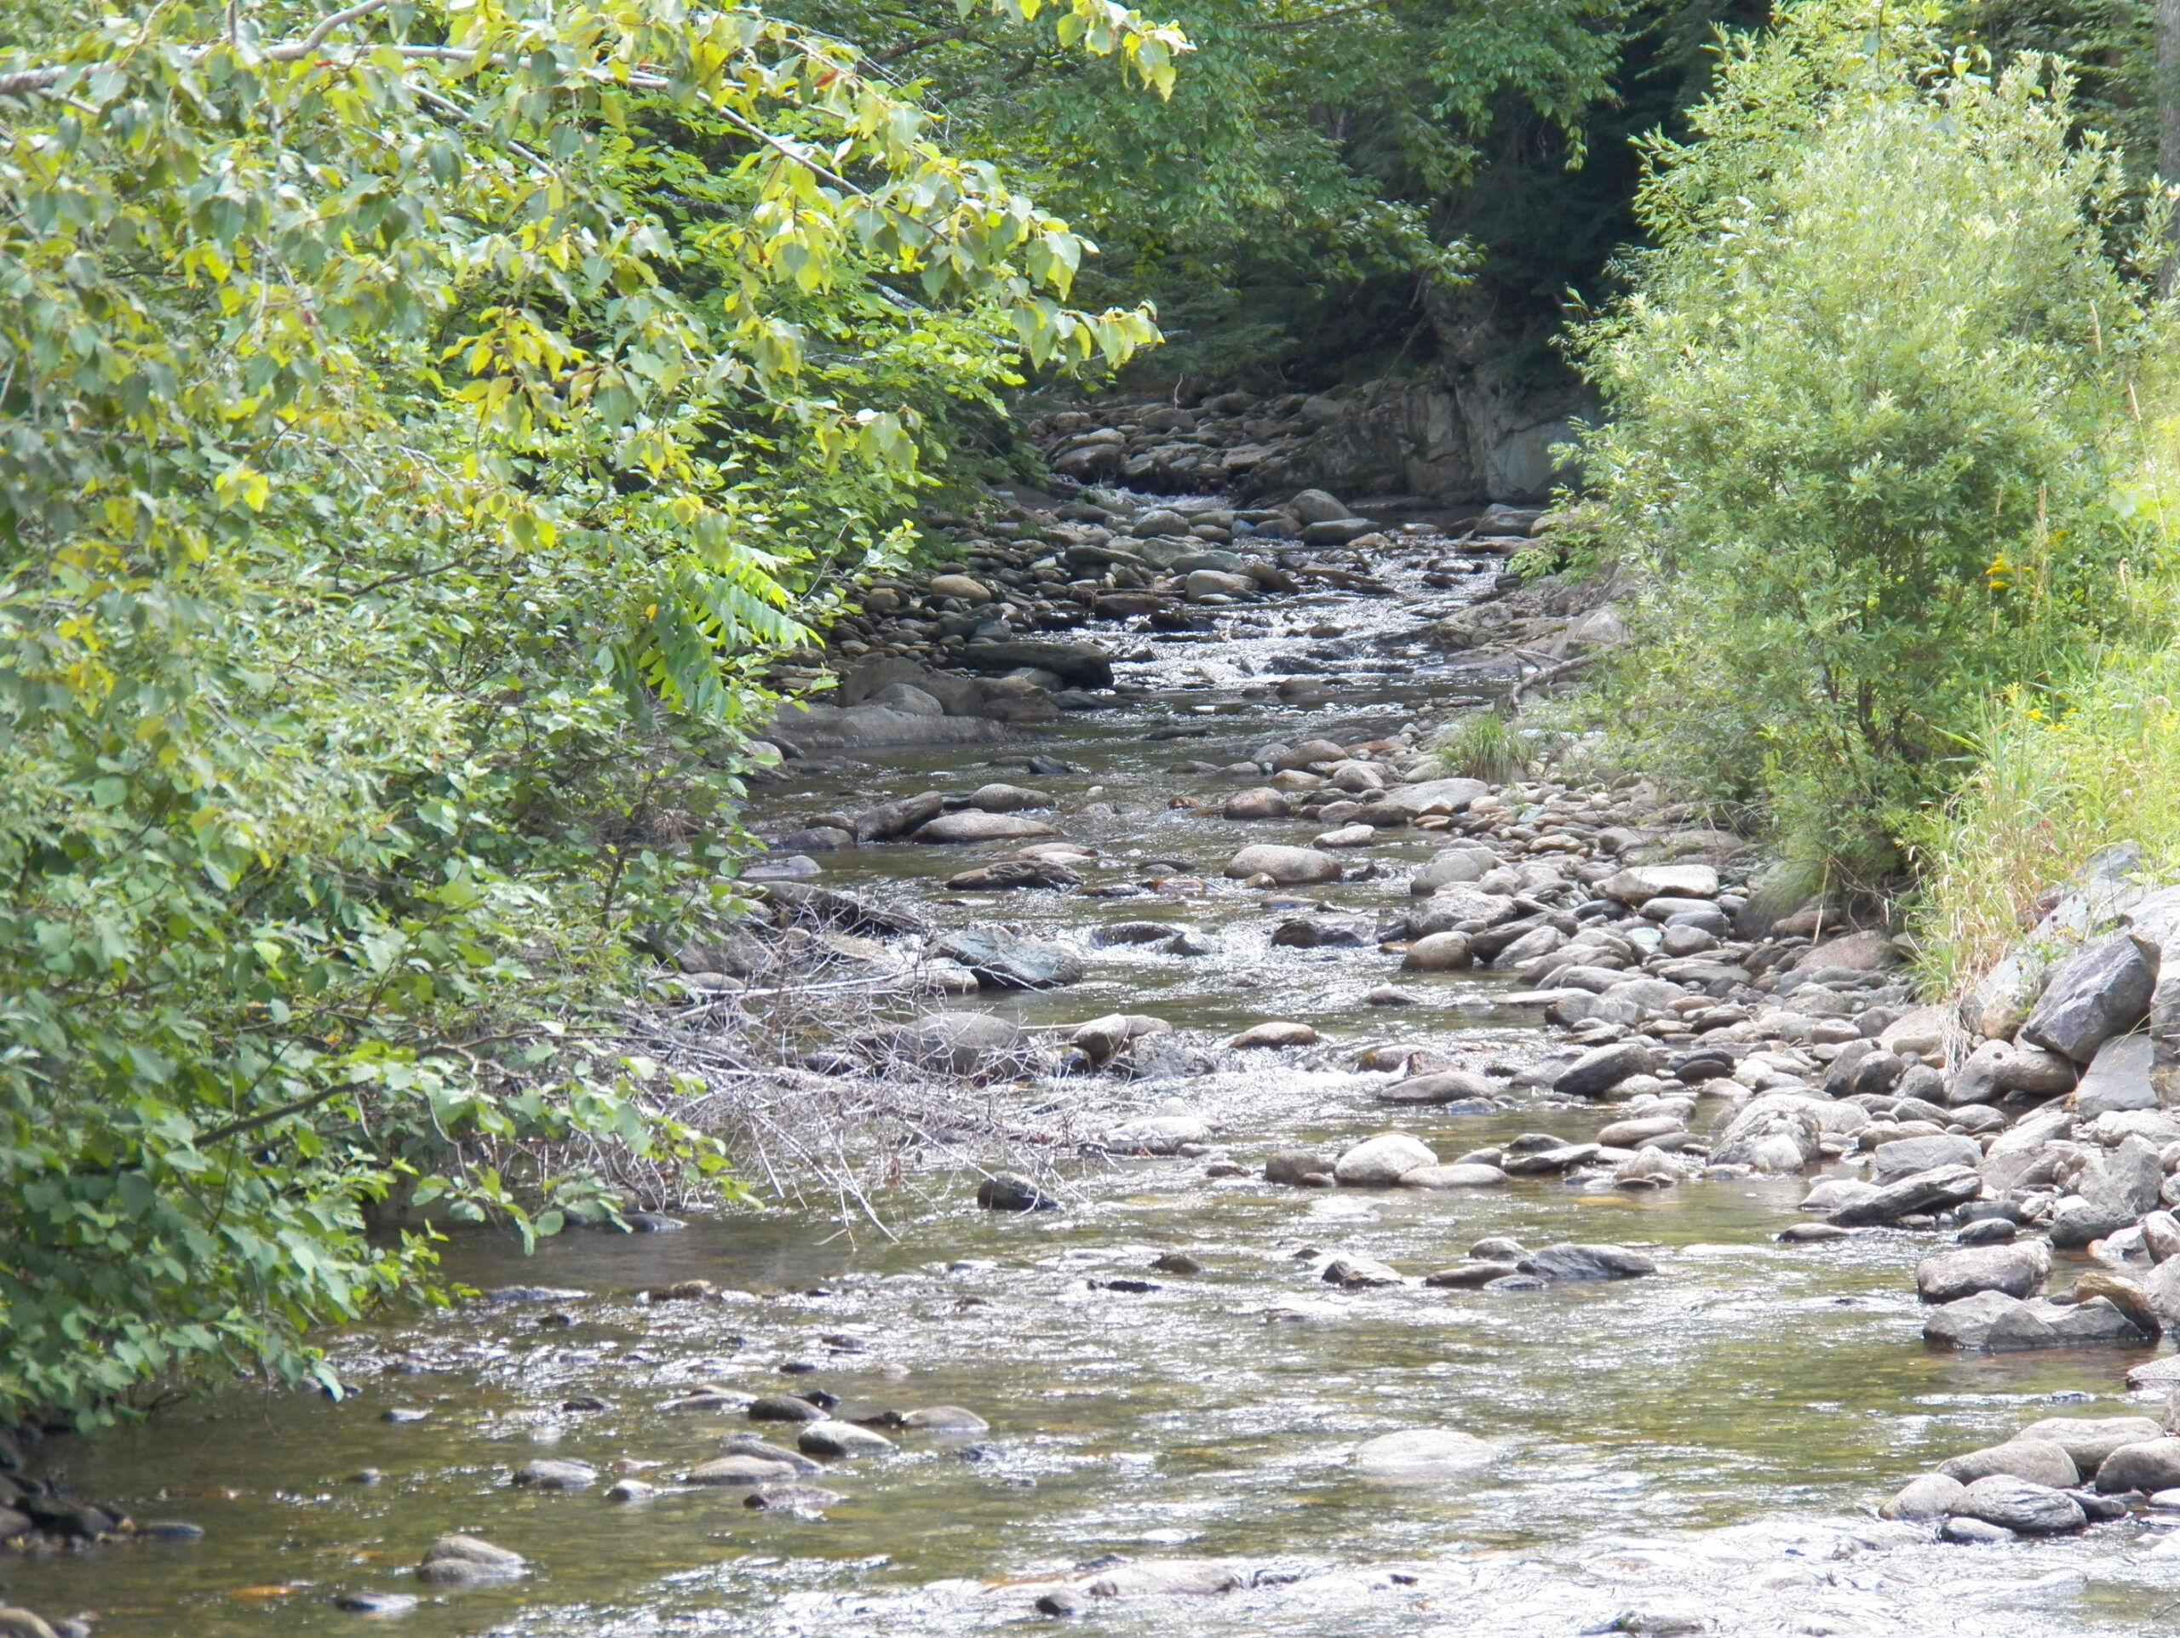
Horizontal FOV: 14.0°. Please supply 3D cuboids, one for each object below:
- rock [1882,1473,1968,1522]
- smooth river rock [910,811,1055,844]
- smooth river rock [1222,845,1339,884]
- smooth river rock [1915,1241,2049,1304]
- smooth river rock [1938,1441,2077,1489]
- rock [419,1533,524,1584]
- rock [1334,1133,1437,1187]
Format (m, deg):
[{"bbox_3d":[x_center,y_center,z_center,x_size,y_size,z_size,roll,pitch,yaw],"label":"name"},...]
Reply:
[{"bbox_3d":[1.770,1.438,18.769,0.198,0.107,0.158,0,7,0],"label":"rock"},{"bbox_3d":[-0.337,0.038,28.779,0.469,0.120,0.304,0,7,0],"label":"smooth river rock"},{"bbox_3d":[0.602,0.152,27.906,0.364,0.134,0.261,0,7,0],"label":"smooth river rock"},{"bbox_3d":[2.120,1.083,21.128,0.316,0.159,0.214,0,7,0],"label":"smooth river rock"},{"bbox_3d":[1.967,1.397,19.020,0.314,0.124,0.212,0,7,0],"label":"smooth river rock"},{"bbox_3d":[-1.267,1.521,18.185,0.223,0.113,0.167,0,7,0],"label":"rock"},{"bbox_3d":[0.754,0.875,22.684,0.270,0.143,0.210,0,7,0],"label":"rock"}]

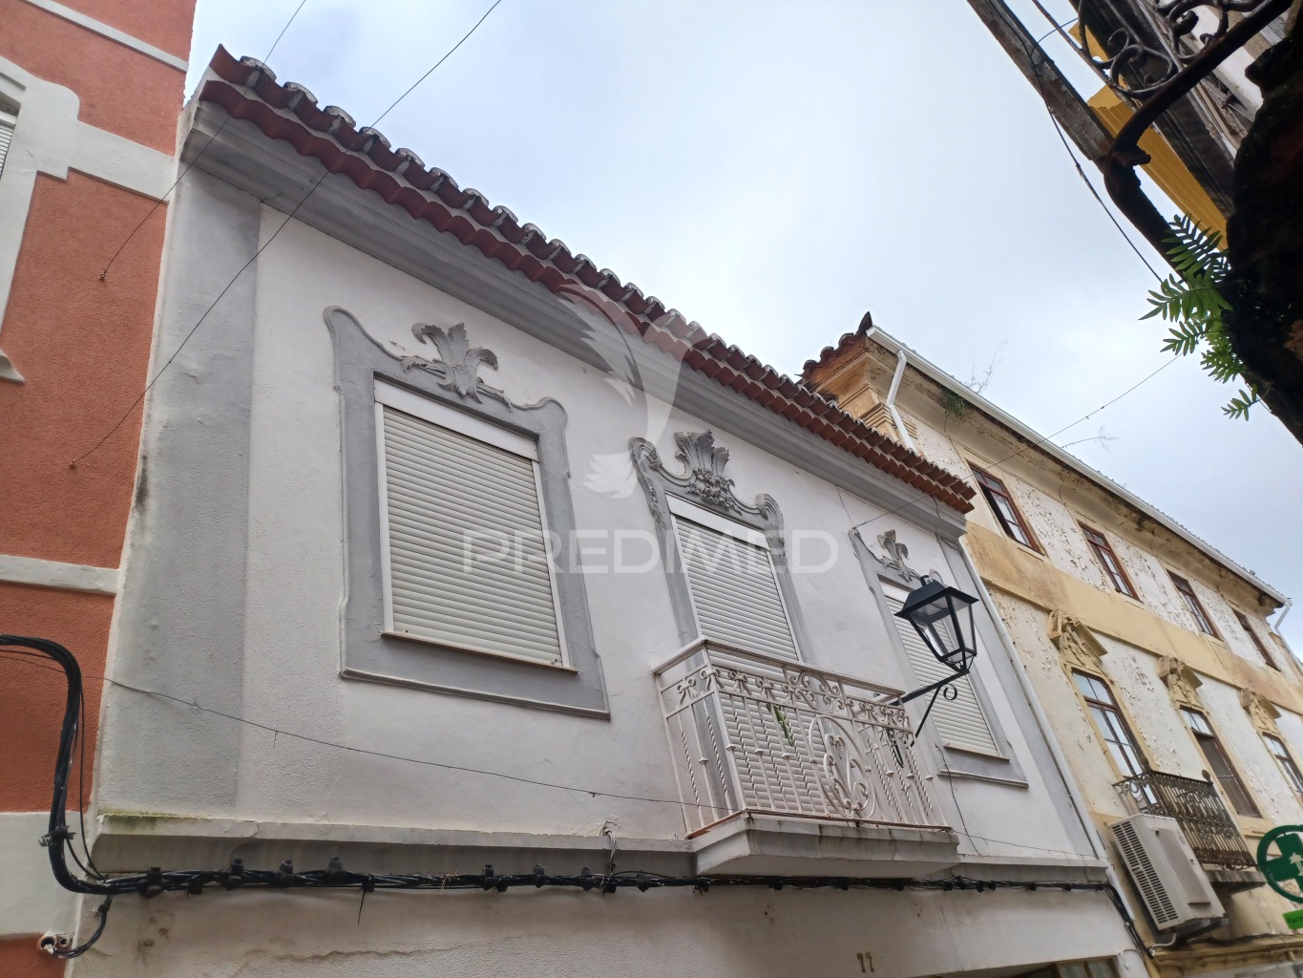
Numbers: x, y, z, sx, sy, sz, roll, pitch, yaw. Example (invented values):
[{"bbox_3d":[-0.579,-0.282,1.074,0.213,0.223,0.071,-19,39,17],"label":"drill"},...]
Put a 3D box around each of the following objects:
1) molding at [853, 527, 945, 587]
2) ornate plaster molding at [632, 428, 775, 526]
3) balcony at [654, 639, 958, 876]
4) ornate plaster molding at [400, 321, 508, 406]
[{"bbox_3d":[2.350,0.602,8.902,1.600,0.653,0.099,22,-47,-41],"label":"molding"},{"bbox_3d":[0.507,-0.152,7.456,1.799,0.711,0.175,22,-47,-41],"label":"ornate plaster molding"},{"bbox_3d":[1.009,1.687,5.667,2.178,1.122,0.436,22,-47,-41],"label":"balcony"},{"bbox_3d":[-1.161,-0.815,5.619,0.752,0.637,0.099,22,-47,-41],"label":"ornate plaster molding"}]

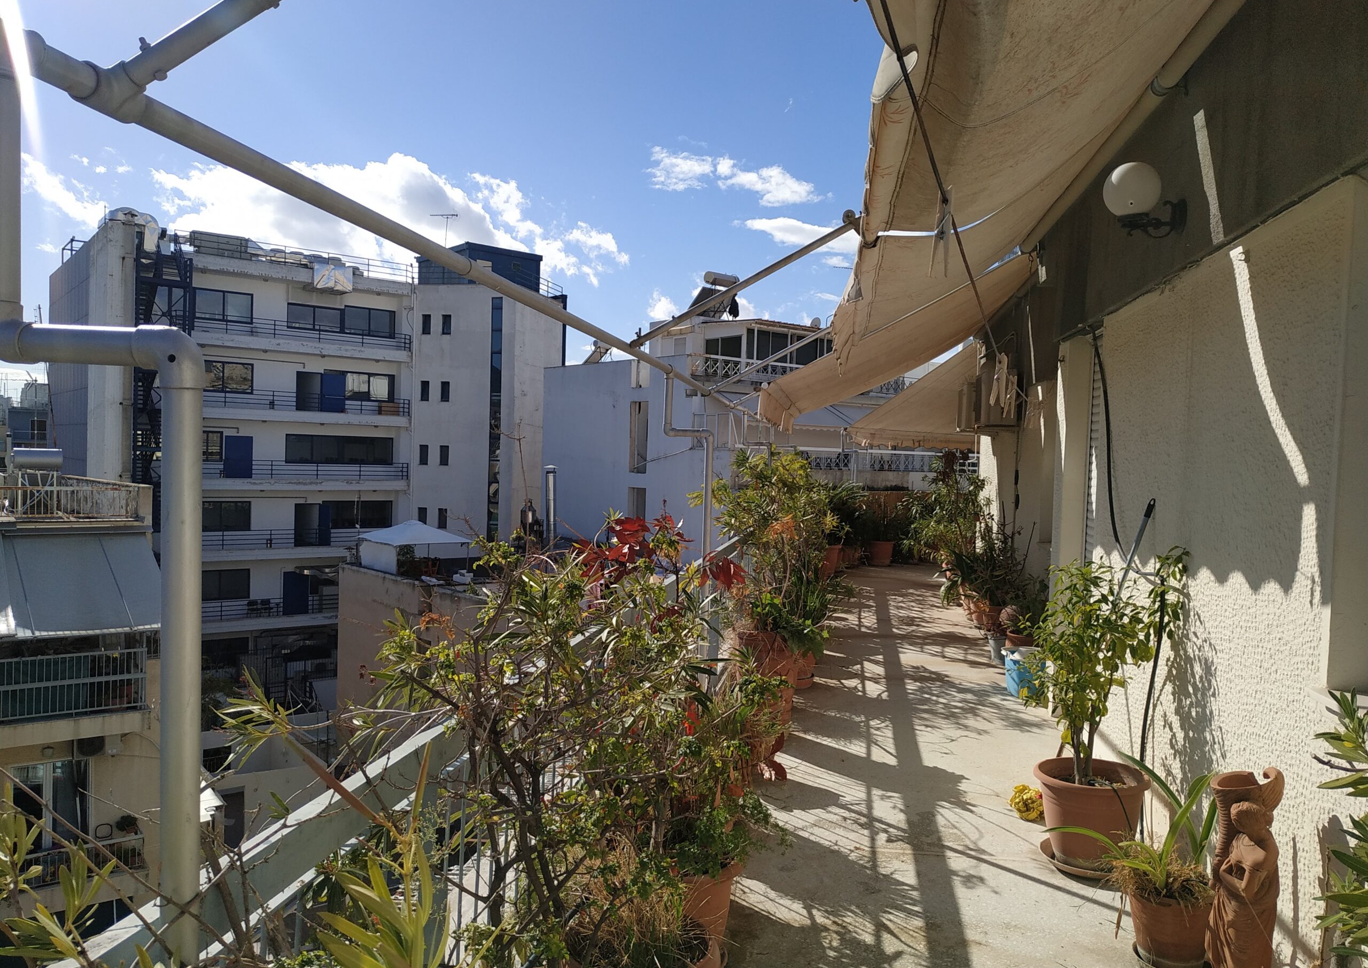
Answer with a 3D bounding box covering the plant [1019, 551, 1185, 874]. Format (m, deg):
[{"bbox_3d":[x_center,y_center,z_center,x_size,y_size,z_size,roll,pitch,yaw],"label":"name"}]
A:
[{"bbox_3d":[1.620,0.840,3.720,0.590,1.160,0.560,2,1,11],"label":"plant"}]

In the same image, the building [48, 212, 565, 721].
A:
[{"bbox_3d":[-20.803,-0.809,53.486,24.000,23.500,18.000,1,1,-36],"label":"building"}]

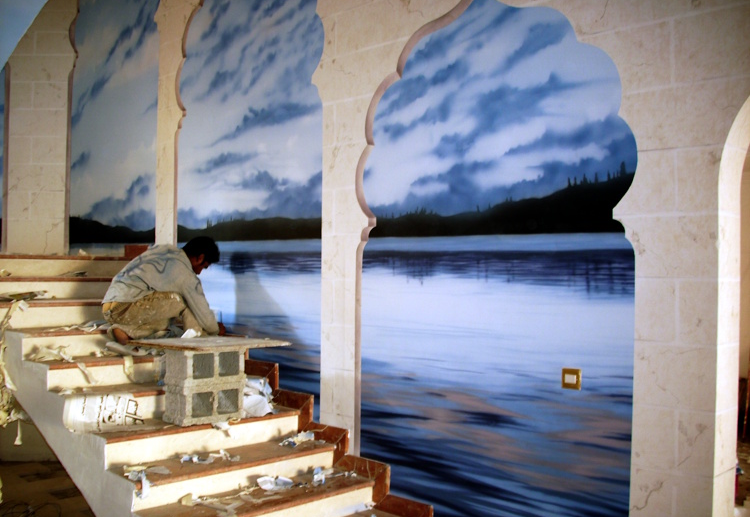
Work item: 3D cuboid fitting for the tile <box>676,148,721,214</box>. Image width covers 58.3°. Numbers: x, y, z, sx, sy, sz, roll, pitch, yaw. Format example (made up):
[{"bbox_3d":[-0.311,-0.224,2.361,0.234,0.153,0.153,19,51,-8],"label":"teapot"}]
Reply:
[{"bbox_3d":[1.123,-0.268,2.332,0.140,0.229,0.020,-2,-3,40],"label":"tile"}]

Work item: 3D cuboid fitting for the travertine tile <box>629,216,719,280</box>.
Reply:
[{"bbox_3d":[1.157,-0.044,2.622,0.337,0.250,0.022,0,0,38],"label":"travertine tile"}]

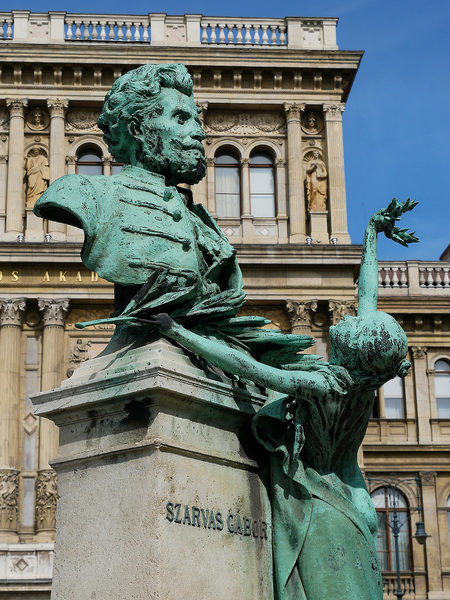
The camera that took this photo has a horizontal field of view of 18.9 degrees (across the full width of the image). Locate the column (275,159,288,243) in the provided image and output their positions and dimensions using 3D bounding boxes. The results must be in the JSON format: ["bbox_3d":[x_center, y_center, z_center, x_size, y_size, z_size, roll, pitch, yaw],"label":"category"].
[{"bbox_3d":[2.127,-3.761,50.966,0.430,3.272,0.330,0,-17,-5],"label":"column"}]

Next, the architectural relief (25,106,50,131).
[{"bbox_3d":[-7.107,-6.845,50.989,0.880,0.900,0.220,0,-17,-5],"label":"architectural relief"}]

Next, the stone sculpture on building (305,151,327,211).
[{"bbox_3d":[3.264,-4.162,47.958,0.725,2.332,0.620,0,-19,-4],"label":"stone sculpture on building"}]

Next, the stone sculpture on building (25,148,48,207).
[{"bbox_3d":[-6.539,-4.150,47.168,0.799,2.312,0.650,0,-19,-4],"label":"stone sculpture on building"}]

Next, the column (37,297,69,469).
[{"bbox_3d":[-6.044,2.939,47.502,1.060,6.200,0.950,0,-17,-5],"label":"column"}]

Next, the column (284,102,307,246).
[{"bbox_3d":[2.650,-4.837,50.985,0.760,5.483,0.680,0,-17,-5],"label":"column"}]

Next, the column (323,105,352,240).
[{"bbox_3d":[3.978,-4.442,48.005,0.778,5.467,0.700,0,-19,-4],"label":"column"}]

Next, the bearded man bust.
[{"bbox_3d":[-0.320,-0.361,5.200,0.620,0.978,0.860,-17,-23,41],"label":"bearded man bust"}]

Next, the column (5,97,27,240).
[{"bbox_3d":[-7.739,-4.888,50.000,0.760,5.333,0.680,0,-17,-5],"label":"column"}]

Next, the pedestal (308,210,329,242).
[{"bbox_3d":[3.277,-2.467,47.267,0.610,1.239,0.620,0,-19,-4],"label":"pedestal"}]

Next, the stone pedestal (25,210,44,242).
[{"bbox_3d":[-6.539,-2.485,46.487,0.634,1.237,0.620,0,-19,-4],"label":"stone pedestal"}]

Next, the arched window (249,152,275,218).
[{"bbox_3d":[1.382,-4.354,51.343,0.887,2.603,0.200,0,-17,-5],"label":"arched window"}]

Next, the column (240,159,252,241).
[{"bbox_3d":[0.758,-3.507,47.796,0.370,3.253,0.380,0,-19,-4],"label":"column"}]

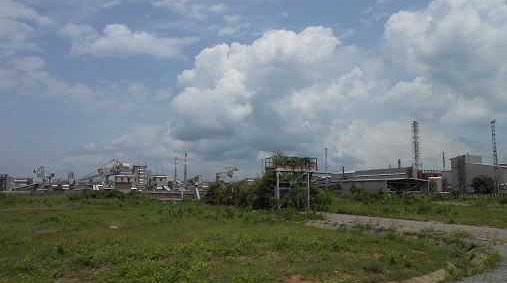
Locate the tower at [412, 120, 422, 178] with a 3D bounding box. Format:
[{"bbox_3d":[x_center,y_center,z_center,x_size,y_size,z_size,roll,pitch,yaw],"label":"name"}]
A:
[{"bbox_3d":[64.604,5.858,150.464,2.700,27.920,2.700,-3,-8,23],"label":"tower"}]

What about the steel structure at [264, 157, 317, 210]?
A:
[{"bbox_3d":[3.641,4.037,36.197,4.400,4.830,2.150,3,-8,-25],"label":"steel structure"}]

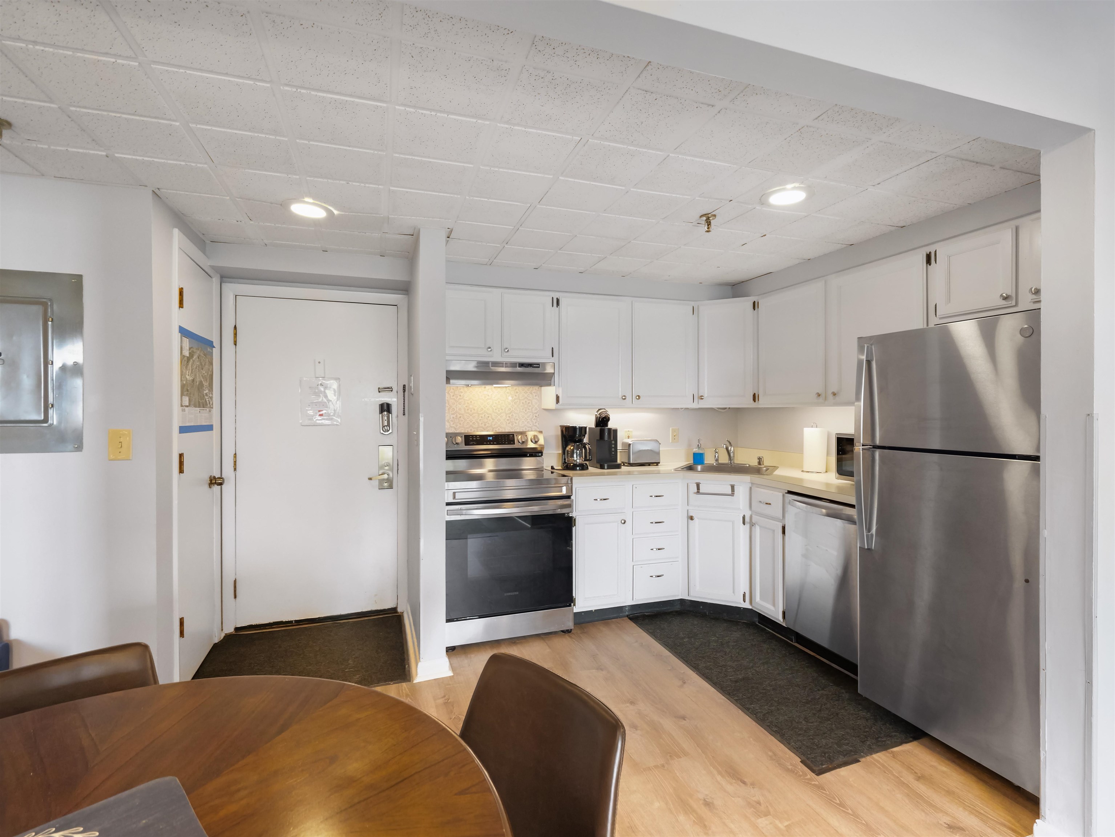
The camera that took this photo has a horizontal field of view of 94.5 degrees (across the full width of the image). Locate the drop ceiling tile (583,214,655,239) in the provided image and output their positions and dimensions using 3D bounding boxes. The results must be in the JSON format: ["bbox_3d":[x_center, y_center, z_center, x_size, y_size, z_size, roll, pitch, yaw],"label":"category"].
[{"bbox_3d":[0.294,-0.949,2.535,0.290,0.020,0.290,-1,2,-19],"label":"drop ceiling tile"}]

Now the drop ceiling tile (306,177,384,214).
[{"bbox_3d":[-0.885,-0.939,2.180,0.280,0.020,0.280,0,1,-19],"label":"drop ceiling tile"}]

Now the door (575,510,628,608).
[{"bbox_3d":[0.268,0.866,3.154,0.326,0.561,0.022,0,0,-18],"label":"door"}]

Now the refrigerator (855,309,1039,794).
[{"bbox_3d":[1.742,0.448,2.043,0.730,1.625,0.710,0,1,-19],"label":"refrigerator"}]

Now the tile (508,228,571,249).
[{"bbox_3d":[-0.103,-0.954,2.720,0.290,0.020,0.290,-1,2,-19],"label":"tile"}]

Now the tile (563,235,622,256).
[{"bbox_3d":[0.189,-0.958,2.828,0.290,0.020,0.290,-1,2,-19],"label":"tile"}]

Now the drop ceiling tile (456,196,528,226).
[{"bbox_3d":[-0.305,-0.943,2.390,0.280,0.020,0.280,0,1,-19],"label":"drop ceiling tile"}]

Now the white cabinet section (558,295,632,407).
[{"bbox_3d":[0.250,-0.431,3.348,0.508,0.700,0.022,0,1,-19],"label":"white cabinet section"}]

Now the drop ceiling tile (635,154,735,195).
[{"bbox_3d":[0.488,-0.944,2.002,0.282,0.020,0.285,-1,1,-19],"label":"drop ceiling tile"}]

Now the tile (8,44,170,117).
[{"bbox_3d":[-1.256,-0.918,1.411,0.282,0.020,0.285,-1,1,-19],"label":"tile"}]

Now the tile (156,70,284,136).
[{"bbox_3d":[-0.961,-0.917,1.490,0.290,0.020,0.290,-1,2,-19],"label":"tile"}]

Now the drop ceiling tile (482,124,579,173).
[{"bbox_3d":[-0.101,-0.940,1.814,0.282,0.017,0.278,0,1,-18],"label":"drop ceiling tile"}]

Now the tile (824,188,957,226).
[{"bbox_3d":[1.489,-0.953,2.333,0.510,0.017,0.280,0,1,-18],"label":"tile"}]

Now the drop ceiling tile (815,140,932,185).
[{"bbox_3d":[1.148,-0.931,1.876,0.290,0.020,0.290,-1,2,-19],"label":"drop ceiling tile"}]

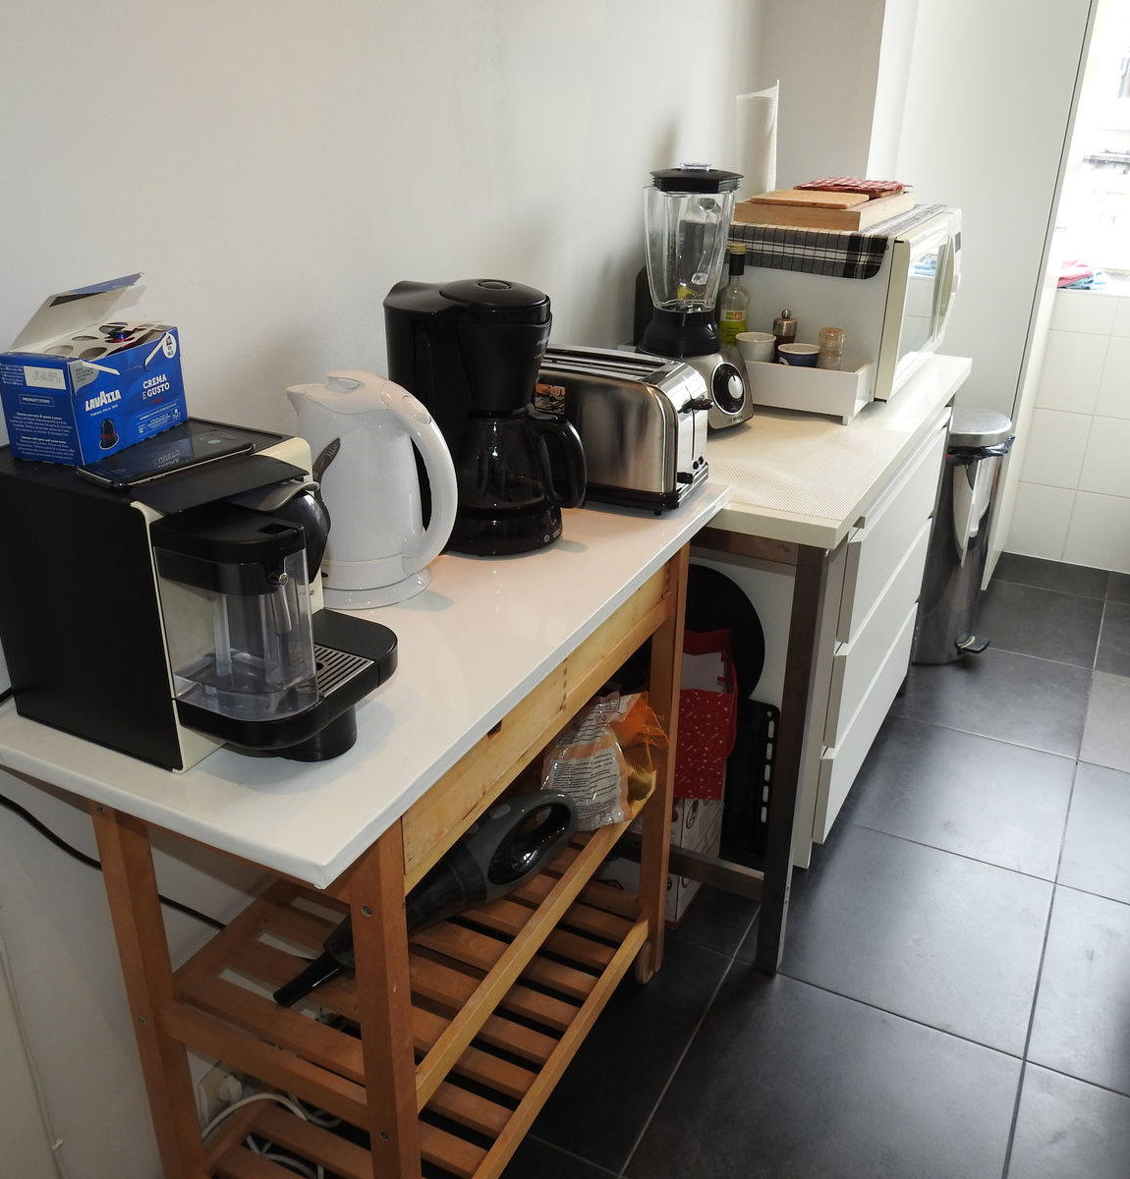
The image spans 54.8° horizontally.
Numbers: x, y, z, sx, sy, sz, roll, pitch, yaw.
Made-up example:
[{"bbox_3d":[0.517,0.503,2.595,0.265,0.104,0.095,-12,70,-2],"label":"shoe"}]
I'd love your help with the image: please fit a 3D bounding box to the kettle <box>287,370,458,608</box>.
[{"bbox_3d":[-0.229,-0.125,1.296,0.240,0.263,0.165,12,28,25],"label":"kettle"}]

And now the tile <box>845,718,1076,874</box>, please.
[{"bbox_3d":[0.884,0.452,2.501,0.500,0.010,0.500,12,28,25],"label":"tile"}]

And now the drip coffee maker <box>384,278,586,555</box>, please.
[{"bbox_3d":[-0.107,-0.235,1.442,0.295,0.340,0.185,11,27,22],"label":"drip coffee maker"}]

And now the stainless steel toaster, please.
[{"bbox_3d":[0.029,-0.257,1.671,0.405,0.188,0.168,12,28,25],"label":"stainless steel toaster"}]

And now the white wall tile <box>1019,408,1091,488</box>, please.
[{"bbox_3d":[1.609,-0.460,3.570,0.180,0.251,0.010,14,28,28],"label":"white wall tile"}]

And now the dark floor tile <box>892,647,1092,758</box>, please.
[{"bbox_3d":[1.117,0.266,2.903,0.500,0.010,0.500,12,28,25],"label":"dark floor tile"}]

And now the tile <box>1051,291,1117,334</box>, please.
[{"bbox_3d":[1.612,-0.854,3.386,0.173,0.116,0.010,14,28,28],"label":"tile"}]

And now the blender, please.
[{"bbox_3d":[0.255,-0.550,2.042,0.205,0.452,0.205,21,32,39],"label":"blender"}]

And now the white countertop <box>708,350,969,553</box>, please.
[{"bbox_3d":[0.410,-0.356,2.203,0.600,0.034,1.210,12,28,25],"label":"white countertop"}]

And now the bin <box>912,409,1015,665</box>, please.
[{"bbox_3d":[1.038,-0.148,3.007,0.330,0.672,0.295,16,29,30],"label":"bin"}]

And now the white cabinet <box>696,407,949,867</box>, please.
[{"bbox_3d":[0.500,0.029,2.492,0.480,0.780,0.800,12,28,25],"label":"white cabinet"}]

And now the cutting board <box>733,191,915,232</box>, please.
[{"bbox_3d":[0.576,-0.854,2.433,0.277,0.038,0.480,12,28,25],"label":"cutting board"}]

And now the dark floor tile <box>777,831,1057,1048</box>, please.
[{"bbox_3d":[0.652,0.642,2.107,0.502,0.010,0.502,12,28,25],"label":"dark floor tile"}]

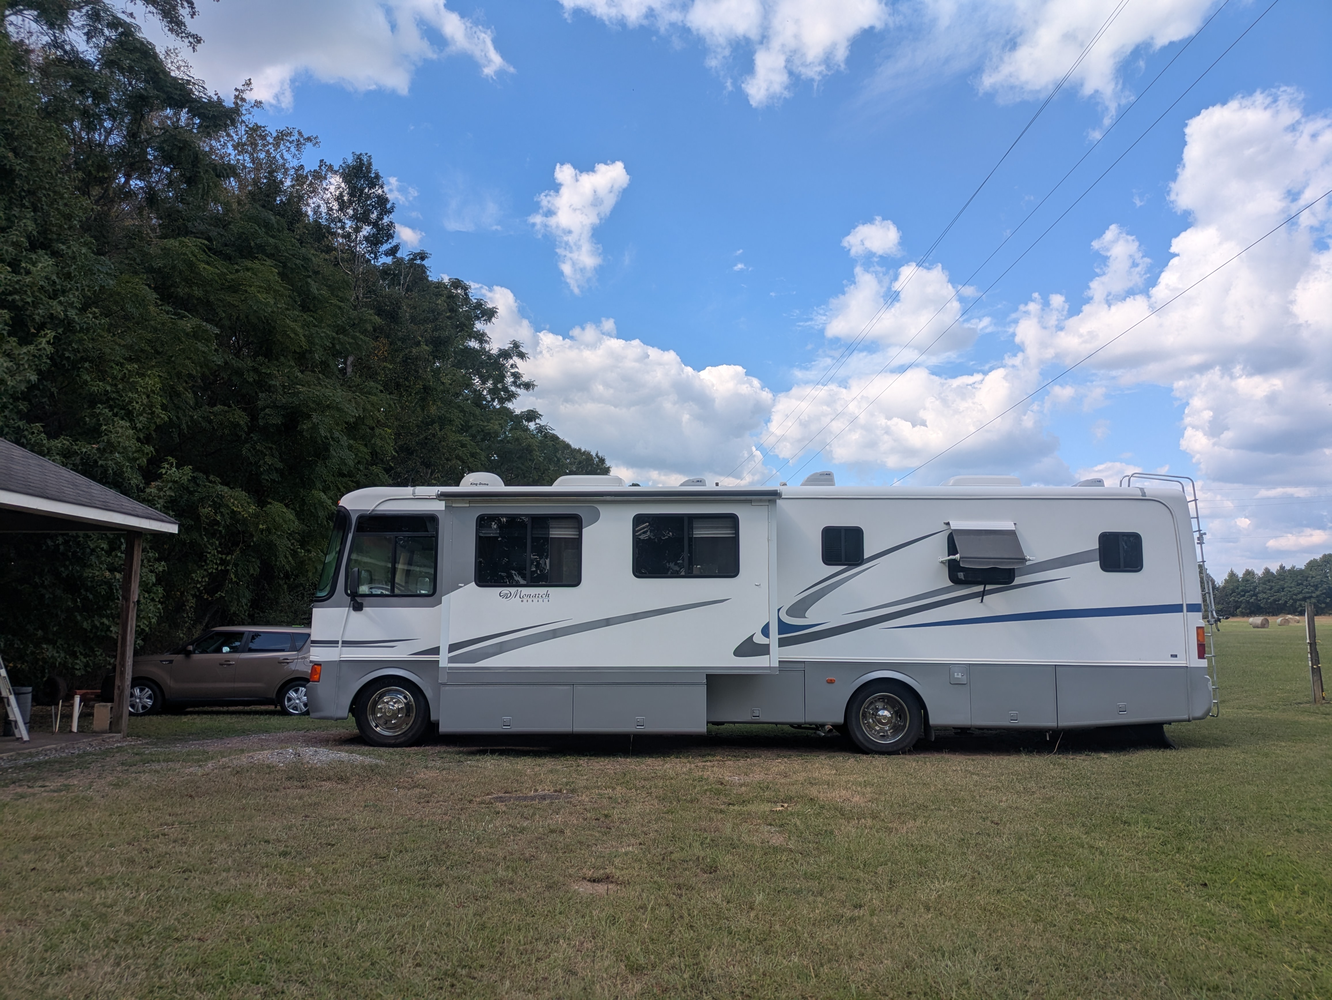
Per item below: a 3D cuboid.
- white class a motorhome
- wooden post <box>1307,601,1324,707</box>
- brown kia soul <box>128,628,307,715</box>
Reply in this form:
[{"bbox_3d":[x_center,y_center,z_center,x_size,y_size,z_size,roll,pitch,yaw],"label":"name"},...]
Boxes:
[{"bbox_3d":[1.062,1.415,12.893,11.402,3.630,3.150,0,-7,2],"label":"white class a motorhome"},{"bbox_3d":[12.181,2.882,18.155,0.190,1.925,0.180,0,-7,0],"label":"wooden post"},{"bbox_3d":[-7.981,3.102,17.592,4.140,1.600,1.800,2,-7,-13],"label":"brown kia soul"}]

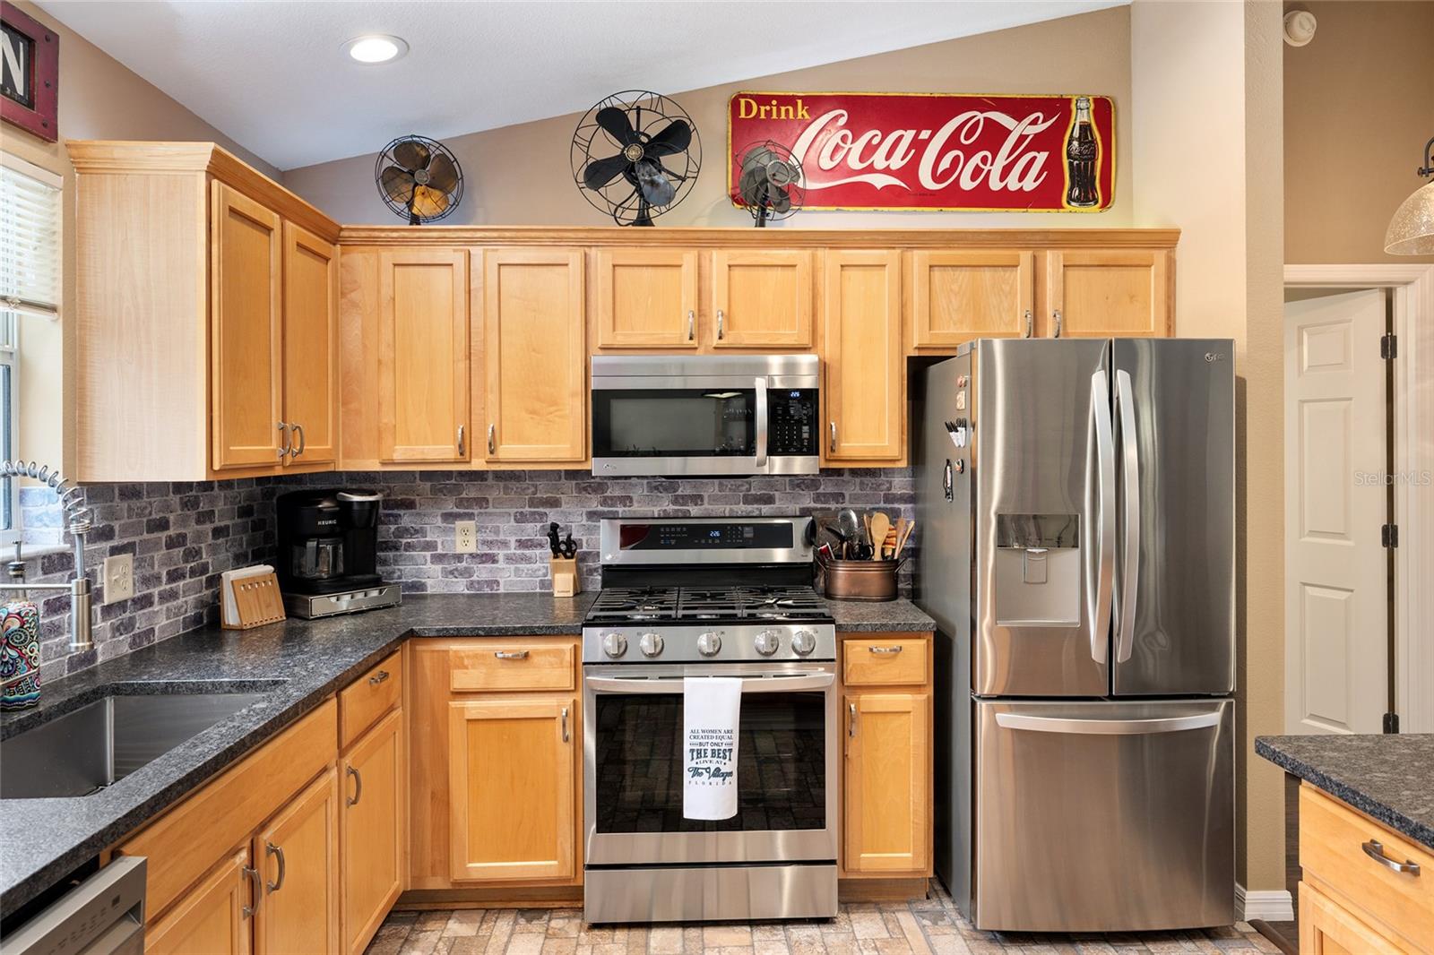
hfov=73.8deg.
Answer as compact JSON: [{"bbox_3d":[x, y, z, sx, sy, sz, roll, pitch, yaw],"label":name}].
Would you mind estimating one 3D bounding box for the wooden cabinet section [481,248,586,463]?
[{"bbox_3d":[-0.610,-0.405,3.313,0.344,0.707,0.310,0,1,-2],"label":"wooden cabinet section"}]

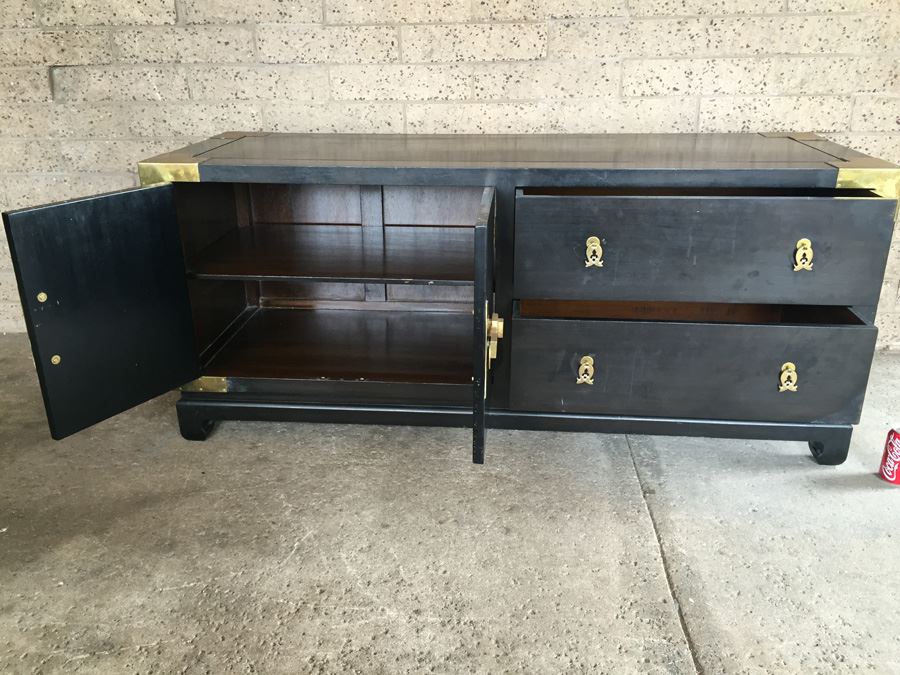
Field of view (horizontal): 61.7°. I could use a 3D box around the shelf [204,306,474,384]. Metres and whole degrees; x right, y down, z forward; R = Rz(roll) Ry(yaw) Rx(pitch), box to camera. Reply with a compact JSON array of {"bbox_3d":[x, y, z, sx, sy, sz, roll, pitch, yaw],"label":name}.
[{"bbox_3d":[-0.247,0.020,1.990,0.748,0.020,0.473,2,23,5],"label":"shelf"}]

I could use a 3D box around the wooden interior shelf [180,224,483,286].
[{"bbox_3d":[-0.249,-0.214,1.909,0.752,0.013,0.443,2,23,5],"label":"wooden interior shelf"}]

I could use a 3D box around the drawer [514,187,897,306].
[{"bbox_3d":[0.501,-0.251,1.675,0.707,0.208,0.460,2,23,5],"label":"drawer"}]

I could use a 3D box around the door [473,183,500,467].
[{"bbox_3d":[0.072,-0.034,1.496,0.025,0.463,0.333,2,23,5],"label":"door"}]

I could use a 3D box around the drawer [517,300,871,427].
[{"bbox_3d":[0.500,-0.017,1.734,0.707,0.208,0.460,2,23,5],"label":"drawer"}]

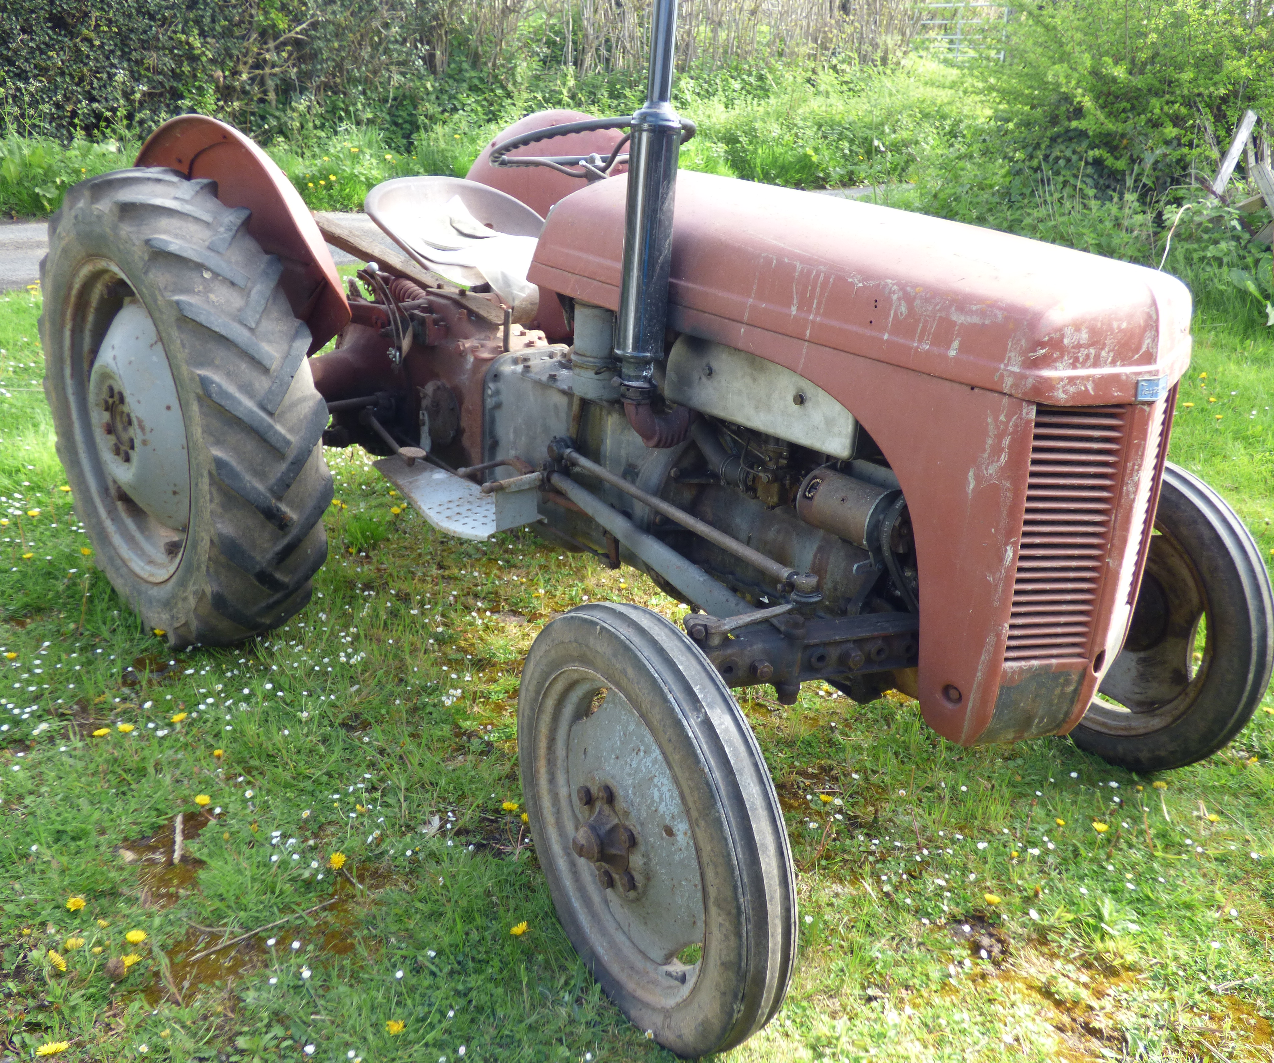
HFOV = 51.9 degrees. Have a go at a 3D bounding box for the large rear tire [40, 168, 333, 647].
[{"bbox_3d":[-1.111,-0.278,3.139,0.280,1.160,1.155,-14,25,-38],"label":"large rear tire"}]

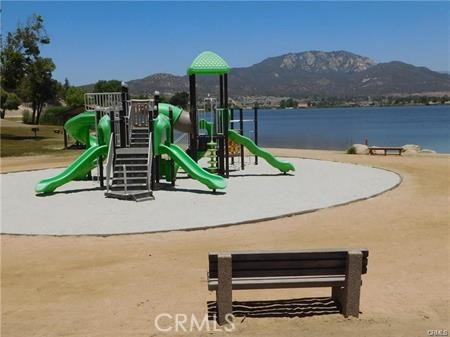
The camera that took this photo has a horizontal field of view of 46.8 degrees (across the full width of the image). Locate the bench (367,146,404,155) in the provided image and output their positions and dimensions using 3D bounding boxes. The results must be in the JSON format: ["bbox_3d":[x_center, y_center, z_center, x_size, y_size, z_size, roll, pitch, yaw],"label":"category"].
[{"bbox_3d":[8.091,-0.882,26.200,1.720,0.430,0.450,-1,7,-5],"label":"bench"}]

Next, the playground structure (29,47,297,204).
[{"bbox_3d":[-1.706,-1.834,17.683,8.550,4.400,7.800,-2,7,-10],"label":"playground structure"}]

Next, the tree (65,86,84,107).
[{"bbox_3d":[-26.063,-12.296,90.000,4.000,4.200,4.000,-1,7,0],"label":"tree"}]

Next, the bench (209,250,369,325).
[{"bbox_3d":[0.723,1.333,6.218,1.830,0.810,0.610,-1,7,-5],"label":"bench"}]

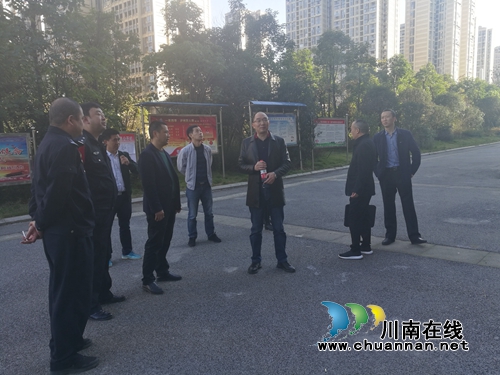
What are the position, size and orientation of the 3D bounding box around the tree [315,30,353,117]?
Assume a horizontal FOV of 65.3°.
[{"bbox_3d":[5.501,-6.132,25.559,2.700,8.400,2.700,-2,6,0],"label":"tree"}]

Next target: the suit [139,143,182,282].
[{"bbox_3d":[-0.907,0.255,3.903,0.340,1.420,0.500,1,7,28],"label":"suit"}]

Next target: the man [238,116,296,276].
[{"bbox_3d":[0.182,0.062,4.316,0.600,1.750,0.380,-2,6,-2],"label":"man"}]

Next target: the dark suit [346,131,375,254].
[{"bbox_3d":[1.353,0.065,4.804,0.360,1.420,0.480,0,6,14],"label":"dark suit"}]

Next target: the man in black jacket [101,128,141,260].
[{"bbox_3d":[-1.652,0.106,4.887,0.540,1.660,0.380,-7,8,-40],"label":"man in black jacket"}]

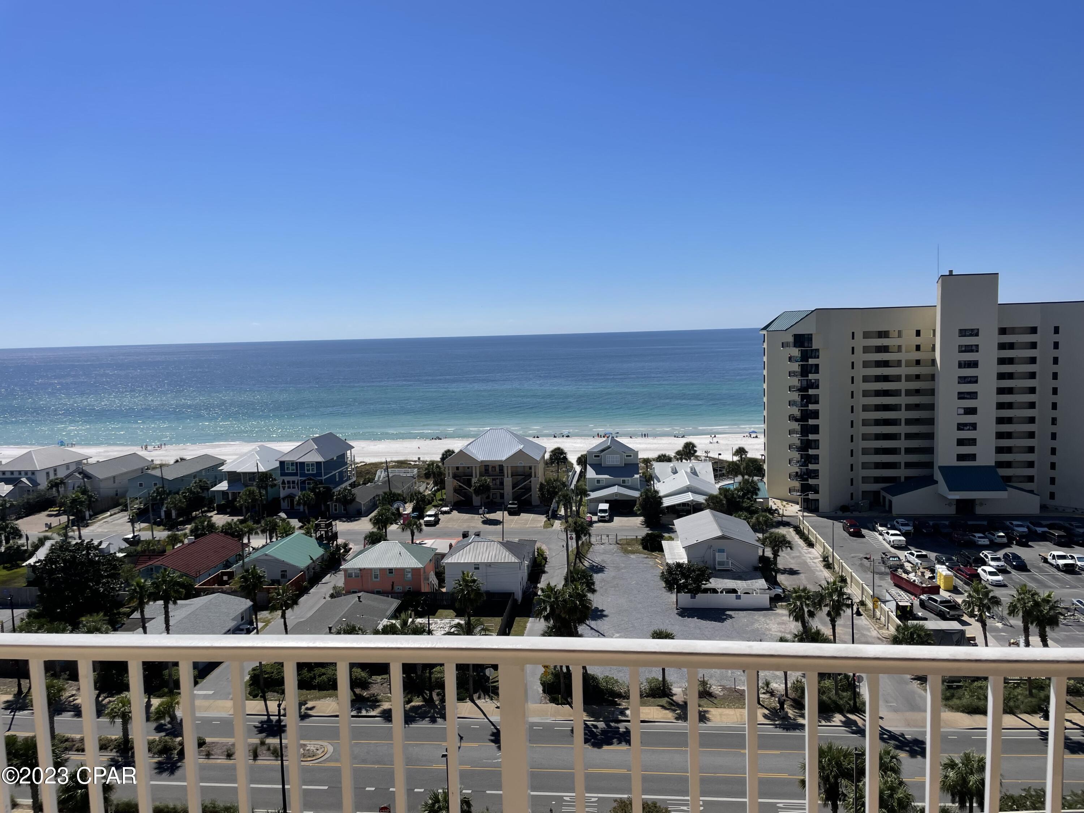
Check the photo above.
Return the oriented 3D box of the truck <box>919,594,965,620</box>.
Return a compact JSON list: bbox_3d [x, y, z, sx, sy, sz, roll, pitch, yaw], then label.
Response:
[{"bbox_3d":[48.515,24.274,99.252,2.050,1.950,5.900,-2,5,-5],"label":"truck"}]

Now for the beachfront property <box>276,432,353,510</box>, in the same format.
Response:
[{"bbox_3d":[-46.888,13.178,168.617,10.700,13.500,18.800,-1,5,5],"label":"beachfront property"}]

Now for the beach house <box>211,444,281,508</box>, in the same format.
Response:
[{"bbox_3d":[-58.759,14.627,167.626,12.000,11.400,17.500,-1,5,5],"label":"beach house"}]

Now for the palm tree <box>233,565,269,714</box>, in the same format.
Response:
[{"bbox_3d":[-27.777,21.450,78.971,3.700,12.352,3.700,-1,5,0],"label":"palm tree"}]

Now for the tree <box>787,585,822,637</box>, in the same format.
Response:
[{"bbox_3d":[23.861,21.467,73.822,3.290,10.540,3.290,-1,5,6],"label":"tree"}]

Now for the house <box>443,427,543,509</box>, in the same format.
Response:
[{"bbox_3d":[-9.416,12.264,176.057,20.200,14.900,19.000,-1,5,6],"label":"house"}]

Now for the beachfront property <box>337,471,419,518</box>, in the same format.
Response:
[{"bbox_3d":[-35.708,18.235,175.018,11.200,4.600,26.000,-1,5,6],"label":"beachfront property"}]

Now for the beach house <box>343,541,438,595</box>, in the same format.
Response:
[{"bbox_3d":[-19.543,21.212,105.956,10.400,7.500,9.200,-1,5,5],"label":"beach house"}]

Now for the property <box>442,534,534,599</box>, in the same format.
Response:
[{"bbox_3d":[-6.985,20.832,108.251,10.300,7.200,11.800,-1,5,5],"label":"property"}]

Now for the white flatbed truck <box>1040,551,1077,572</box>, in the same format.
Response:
[{"bbox_3d":[73.813,21.964,116.776,2.150,2.000,6.000,-1,5,5],"label":"white flatbed truck"}]

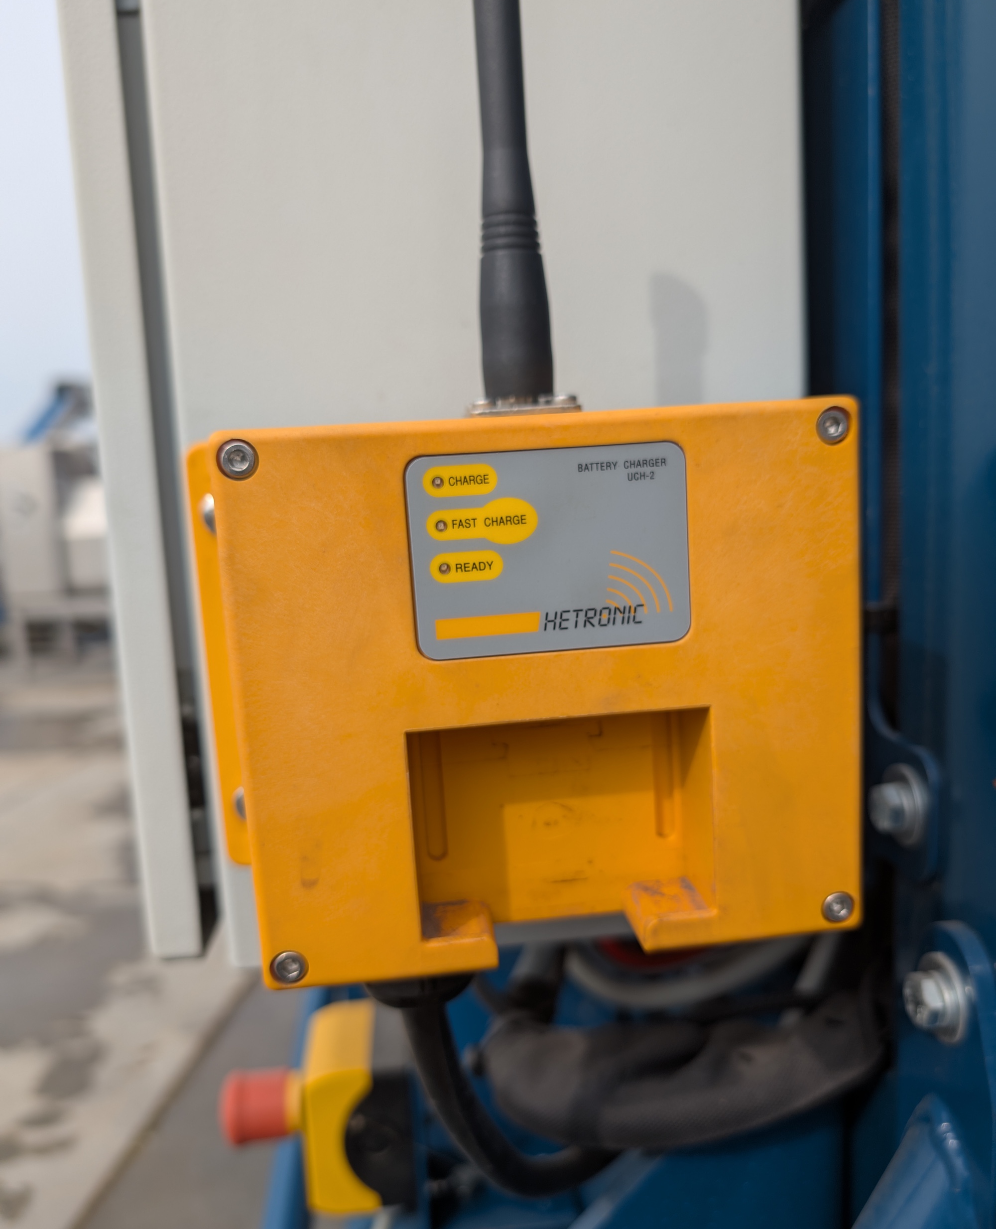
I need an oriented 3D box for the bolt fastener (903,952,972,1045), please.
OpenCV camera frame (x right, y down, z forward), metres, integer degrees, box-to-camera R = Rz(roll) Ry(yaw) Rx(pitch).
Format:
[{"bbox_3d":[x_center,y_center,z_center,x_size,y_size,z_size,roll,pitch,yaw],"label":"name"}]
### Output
[{"bbox_3d":[0.153,0.135,0.322,0.012,0.030,0.030,-4,8,-5],"label":"bolt fastener"}]

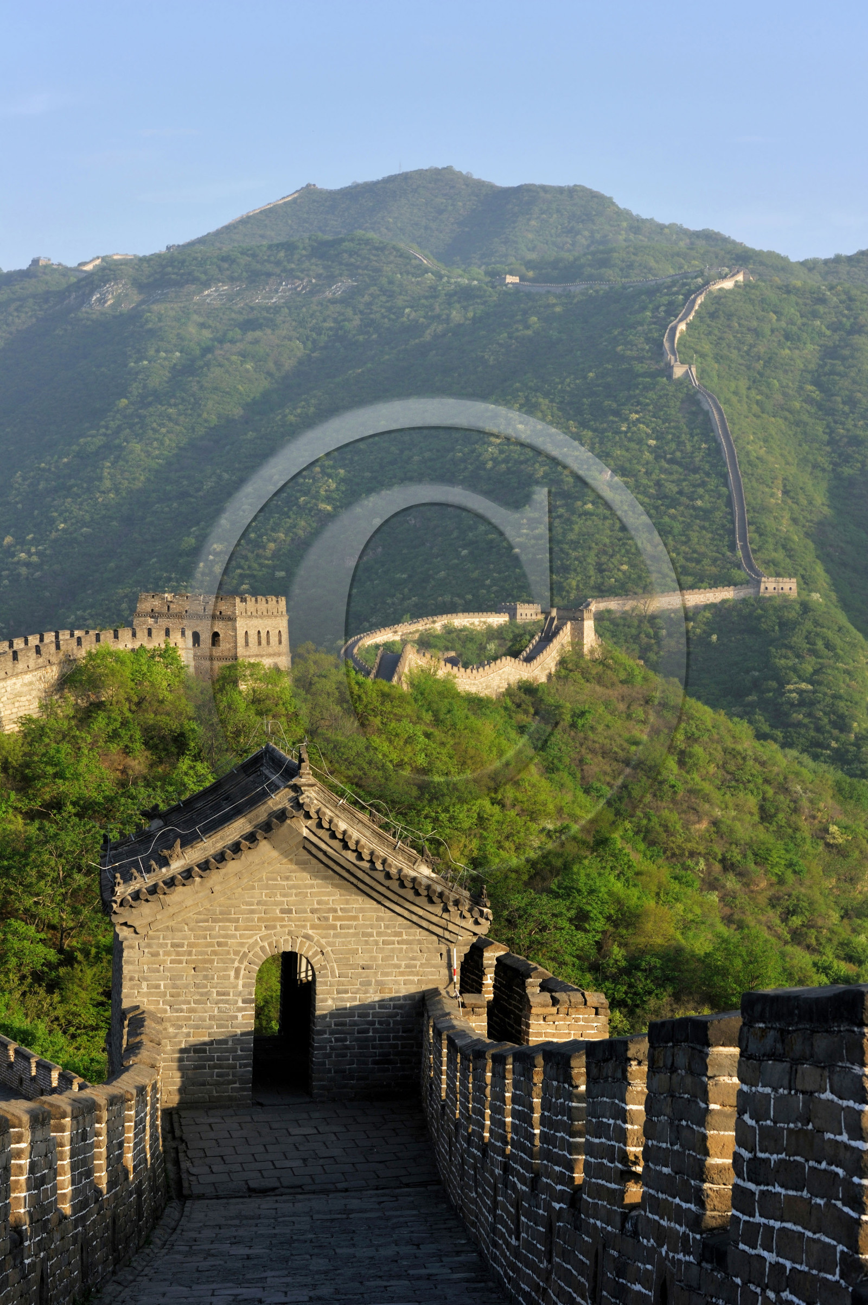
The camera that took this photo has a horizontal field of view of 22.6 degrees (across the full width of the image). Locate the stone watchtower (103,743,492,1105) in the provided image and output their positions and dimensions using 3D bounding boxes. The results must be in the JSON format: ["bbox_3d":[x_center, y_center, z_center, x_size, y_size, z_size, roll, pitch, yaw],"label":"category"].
[{"bbox_3d":[-2.081,3.535,30.393,5.060,4.770,3.800,1,4,-11],"label":"stone watchtower"}]

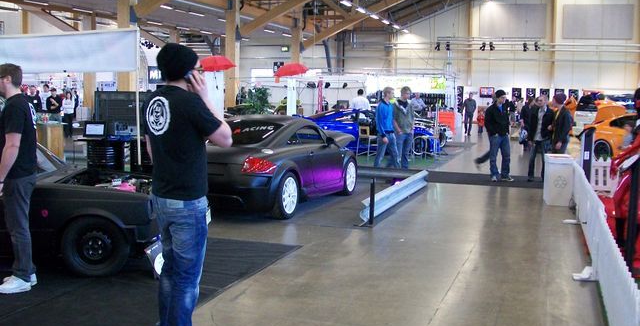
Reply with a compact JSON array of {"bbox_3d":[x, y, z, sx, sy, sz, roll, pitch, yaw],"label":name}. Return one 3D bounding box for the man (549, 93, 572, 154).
[{"bbox_3d":[4.502,-0.436,12.394,0.360,1.690,0.520,-1,6,-12],"label":"man"}]

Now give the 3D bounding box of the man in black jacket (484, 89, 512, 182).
[{"bbox_3d":[3.465,-0.522,12.788,0.540,1.750,0.360,0,6,-10],"label":"man in black jacket"}]

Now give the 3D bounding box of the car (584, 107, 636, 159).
[{"bbox_3d":[8.364,-0.547,15.706,1.800,1.320,4.300,-3,7,-30],"label":"car"}]

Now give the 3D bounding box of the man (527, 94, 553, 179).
[{"bbox_3d":[4.255,-0.458,12.724,0.540,1.660,0.360,2,6,15],"label":"man"}]

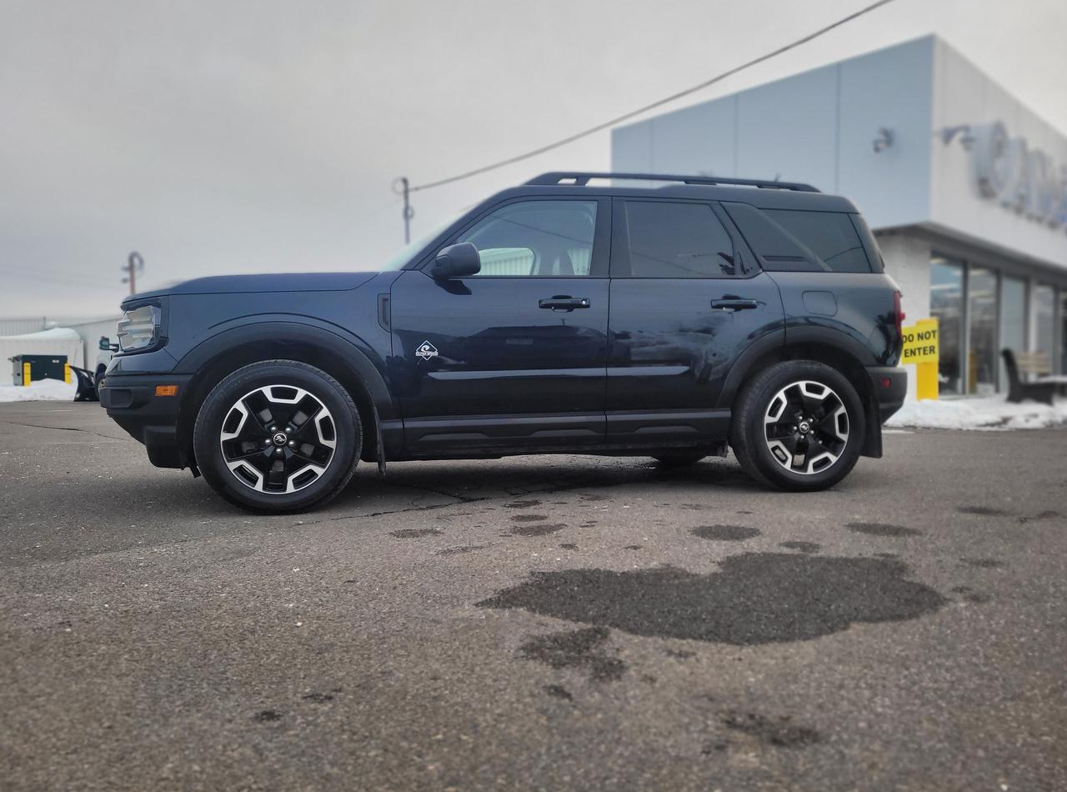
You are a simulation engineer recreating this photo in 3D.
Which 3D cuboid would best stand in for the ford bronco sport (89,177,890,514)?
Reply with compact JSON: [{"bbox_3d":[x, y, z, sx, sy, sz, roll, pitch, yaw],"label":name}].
[{"bbox_3d":[-0.064,-0.371,4.769,4.387,1.760,1.970,-1,2,-14],"label":"ford bronco sport"}]

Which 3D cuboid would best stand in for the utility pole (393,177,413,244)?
[{"bbox_3d":[-6.541,-5.936,41.167,0.950,10.608,0.400,0,2,0],"label":"utility pole"}]

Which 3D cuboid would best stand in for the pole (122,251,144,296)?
[{"bbox_3d":[-27.513,-5.489,55.139,1.200,8.877,0.400,0,2,0],"label":"pole"}]

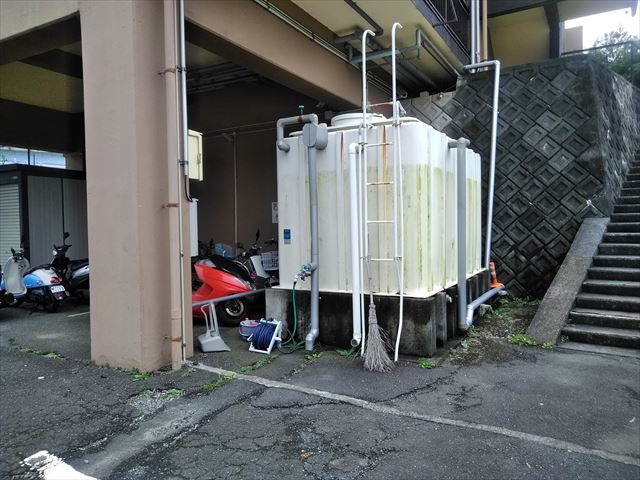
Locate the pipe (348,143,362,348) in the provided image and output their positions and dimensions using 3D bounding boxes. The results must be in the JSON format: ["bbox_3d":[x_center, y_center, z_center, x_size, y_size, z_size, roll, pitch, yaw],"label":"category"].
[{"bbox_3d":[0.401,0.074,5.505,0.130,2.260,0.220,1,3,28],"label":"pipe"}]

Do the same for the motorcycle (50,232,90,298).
[{"bbox_3d":[-4.150,0.561,8.700,2.000,1.200,0.750,0,3,18],"label":"motorcycle"}]

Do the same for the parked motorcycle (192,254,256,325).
[{"bbox_3d":[-2.000,0.644,7.100,2.200,1.130,0.800,0,2,10],"label":"parked motorcycle"}]

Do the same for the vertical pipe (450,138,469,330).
[{"bbox_3d":[1.680,-0.050,5.980,0.240,2.320,0.130,1,3,28],"label":"vertical pipe"}]

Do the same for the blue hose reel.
[{"bbox_3d":[-0.600,1.066,5.760,0.360,0.360,0.340,1,3,28],"label":"blue hose reel"}]

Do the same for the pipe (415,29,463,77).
[{"bbox_3d":[1.922,-2.764,7.793,0.090,0.260,2.500,1,3,28],"label":"pipe"}]

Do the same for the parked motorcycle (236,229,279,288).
[{"bbox_3d":[-1.420,0.558,8.050,1.850,1.200,0.700,0,3,18],"label":"parked motorcycle"}]

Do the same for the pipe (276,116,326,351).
[{"bbox_3d":[-0.208,-0.091,5.783,0.640,2.660,0.360,1,3,28],"label":"pipe"}]

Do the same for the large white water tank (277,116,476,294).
[{"bbox_3d":[1.063,-0.471,7.120,2.000,2.020,3.220,1,3,28],"label":"large white water tank"}]

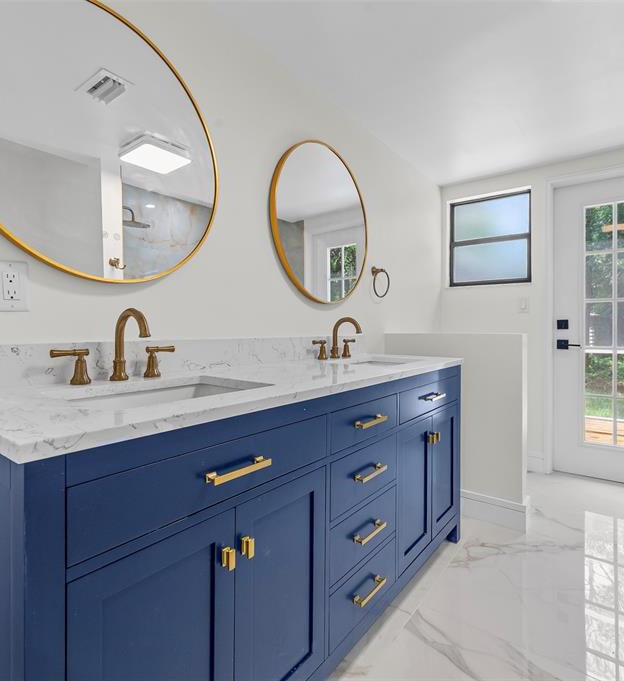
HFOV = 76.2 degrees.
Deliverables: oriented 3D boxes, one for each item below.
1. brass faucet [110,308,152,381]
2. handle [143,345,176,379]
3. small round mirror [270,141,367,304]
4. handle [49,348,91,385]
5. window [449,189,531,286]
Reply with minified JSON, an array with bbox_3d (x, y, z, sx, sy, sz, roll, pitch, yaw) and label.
[{"bbox_3d":[-0.486,0.013,1.069,0.178,0.199,0.053,1,1,37],"label":"brass faucet"},{"bbox_3d":[-0.450,0.061,1.182,0.047,0.088,0.095,2,2,45],"label":"handle"},{"bbox_3d":[0.065,-0.565,1.958,0.027,0.766,0.766,1,1,37],"label":"small round mirror"},{"bbox_3d":[-0.609,0.069,1.010,0.054,0.091,0.095,1,1,37],"label":"handle"},{"bbox_3d":[1.390,-0.780,3.132,0.590,0.679,0.060,1,1,37],"label":"window"}]

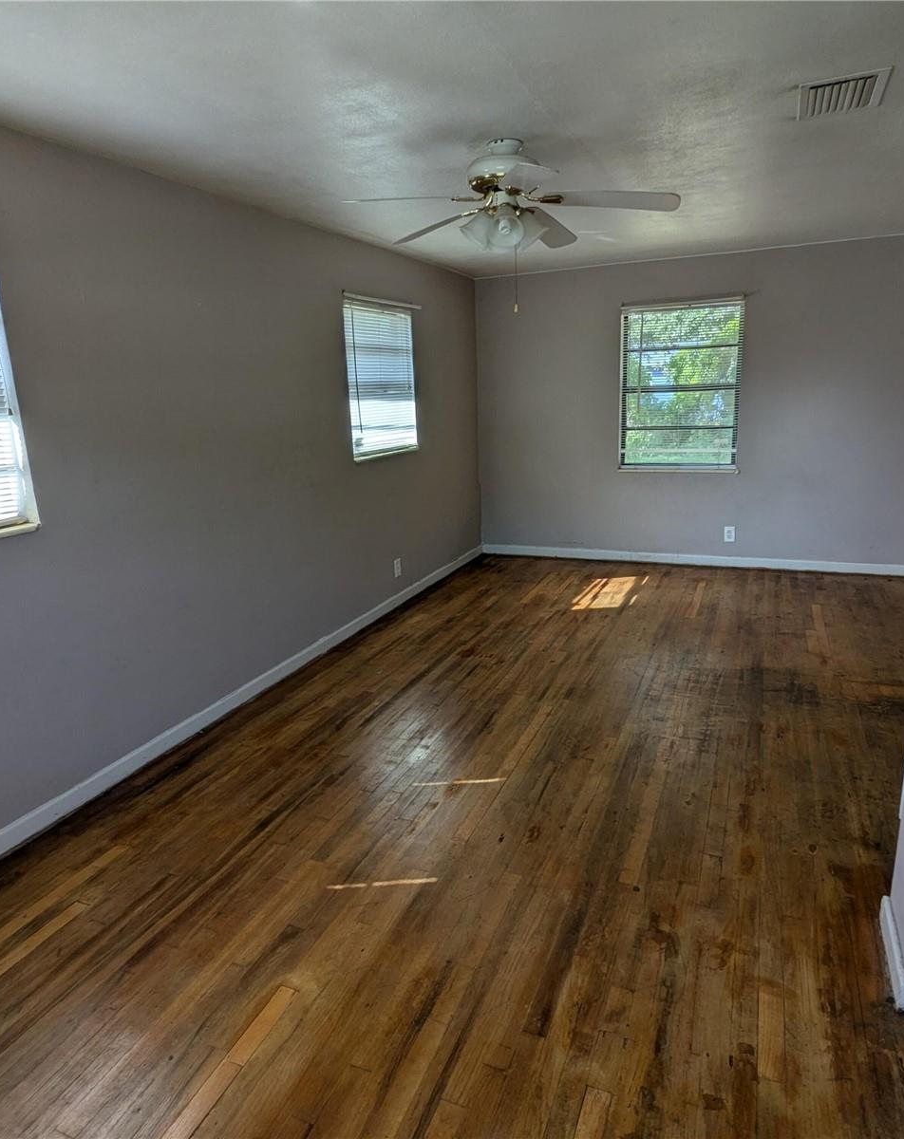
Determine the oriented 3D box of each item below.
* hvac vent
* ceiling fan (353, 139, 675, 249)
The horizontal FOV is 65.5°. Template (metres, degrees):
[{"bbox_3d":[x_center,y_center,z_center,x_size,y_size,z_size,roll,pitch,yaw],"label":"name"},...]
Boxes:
[{"bbox_3d":[1.329,-1.610,2.396,0.262,0.020,0.358,4,16,23],"label":"hvac vent"},{"bbox_3d":[0.256,-1.464,2.775,1.270,0.400,1.270,4,16,23],"label":"ceiling fan"}]

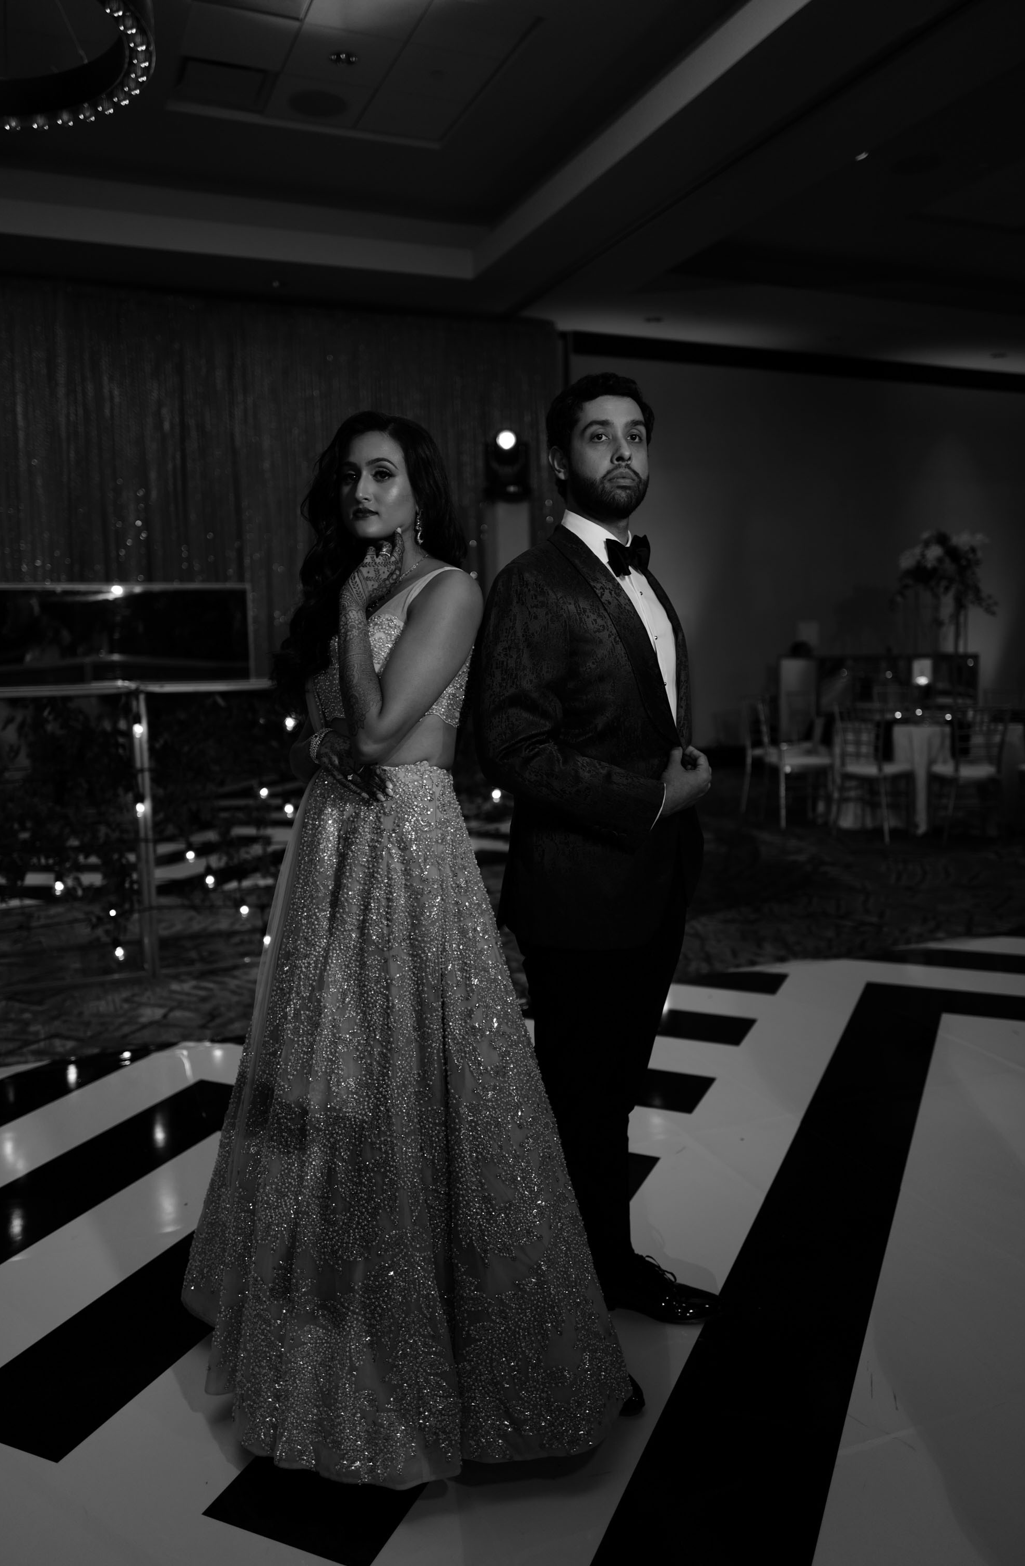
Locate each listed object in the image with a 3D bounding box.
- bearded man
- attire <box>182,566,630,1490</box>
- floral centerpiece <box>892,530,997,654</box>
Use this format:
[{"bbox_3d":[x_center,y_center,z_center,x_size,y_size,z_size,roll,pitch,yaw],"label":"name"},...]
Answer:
[{"bbox_3d":[0.159,0.176,2.247,0.430,1.806,0.530,3,8,32],"label":"bearded man"},{"bbox_3d":[-0.210,0.338,2.245,0.800,1.457,0.860,-7,9,-42],"label":"attire"},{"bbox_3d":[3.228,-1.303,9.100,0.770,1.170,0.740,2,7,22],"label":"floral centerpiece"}]

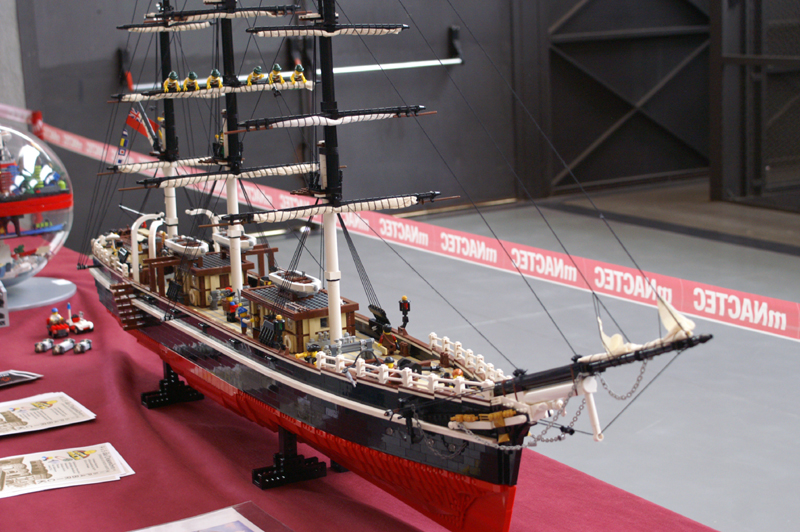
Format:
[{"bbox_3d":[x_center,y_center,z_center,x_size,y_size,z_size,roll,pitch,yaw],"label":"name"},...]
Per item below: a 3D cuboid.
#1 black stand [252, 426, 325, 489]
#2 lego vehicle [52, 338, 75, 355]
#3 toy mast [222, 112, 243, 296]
[{"bbox_3d":[-0.150,0.252,1.799,0.096,0.077,0.032,-8,12,-29],"label":"black stand"},{"bbox_3d":[-0.649,0.157,2.566,0.021,0.017,0.054,0,11,12],"label":"lego vehicle"},{"bbox_3d":[-0.236,-0.082,1.880,0.017,0.264,0.017,-9,14,-30],"label":"toy mast"}]

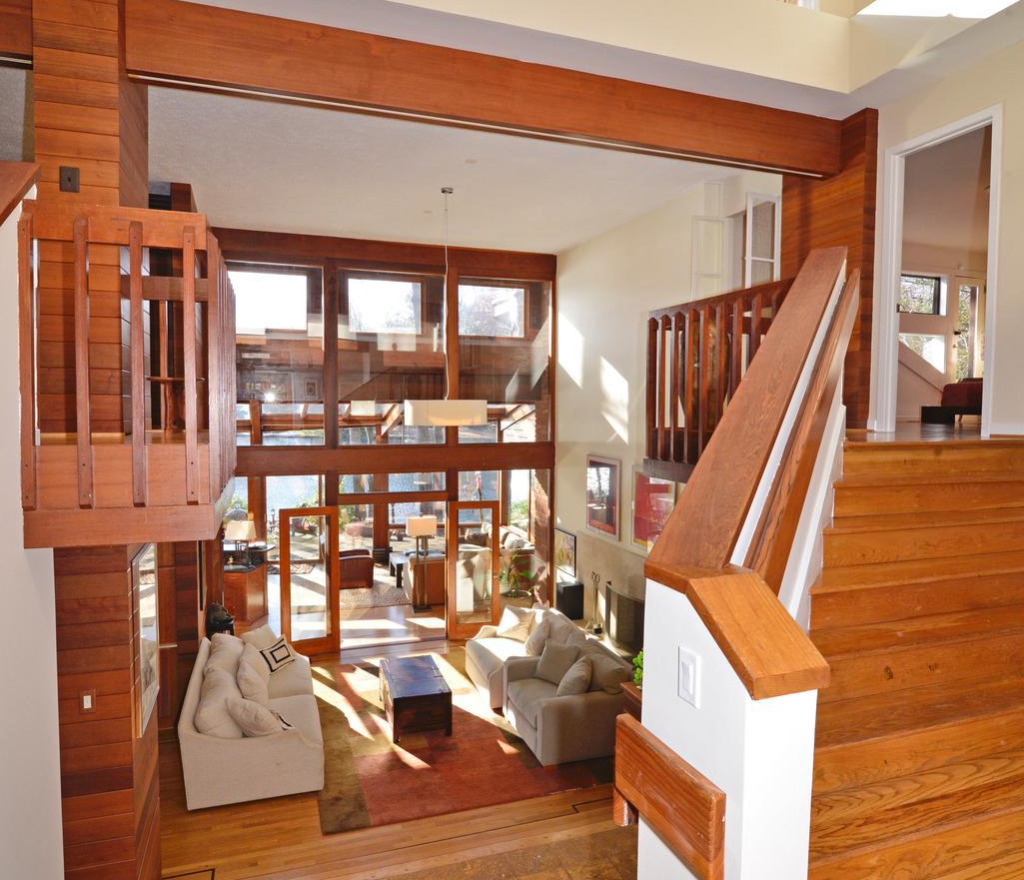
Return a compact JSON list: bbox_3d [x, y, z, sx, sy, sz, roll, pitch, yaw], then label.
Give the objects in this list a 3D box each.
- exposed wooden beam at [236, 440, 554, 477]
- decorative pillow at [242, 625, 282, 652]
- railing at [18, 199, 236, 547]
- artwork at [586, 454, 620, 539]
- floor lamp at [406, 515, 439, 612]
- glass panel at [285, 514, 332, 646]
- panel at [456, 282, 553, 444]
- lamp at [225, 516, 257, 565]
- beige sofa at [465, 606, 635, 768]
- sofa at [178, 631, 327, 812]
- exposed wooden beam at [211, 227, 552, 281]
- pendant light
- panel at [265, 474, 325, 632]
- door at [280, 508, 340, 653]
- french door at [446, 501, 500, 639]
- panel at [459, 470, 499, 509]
[{"bbox_3d":[-1.583,0.256,9.350,4.580,0.395,0.170,-1,4,-19],"label":"exposed wooden beam"},{"bbox_3d":[-2.742,2.301,7.534,0.160,0.430,0.470,-36,-13,22],"label":"decorative pillow"},{"bbox_3d":[-1.790,-0.321,3.466,0.645,1.240,1.700,-1,4,-19],"label":"railing"},{"bbox_3d":[1.171,0.735,8.902,0.040,1.010,1.000,-1,3,-19],"label":"artwork"},{"bbox_3d":[-1.511,2.053,11.470,0.450,1.597,0.280,-1,3,-19],"label":"floor lamp"},{"bbox_3d":[-2.757,1.886,9.254,0.538,1.733,0.040,-1,3,-19],"label":"glass panel"},{"bbox_3d":[-0.090,-1.164,10.101,1.457,2.419,0.040,-1,3,-19],"label":"panel"},{"bbox_3d":[-4.415,1.633,11.121,0.420,0.769,0.340,1,3,11],"label":"lamp"},{"bbox_3d":[0.304,2.583,7.611,1.060,0.810,2.350,-1,4,-19],"label":"beige sofa"},{"bbox_3d":[-2.561,2.603,6.829,1.120,0.820,2.180,-1,4,-19],"label":"sofa"},{"bbox_3d":[-1.562,-2.447,9.185,4.580,0.400,0.170,-1,4,-19],"label":"exposed wooden beam"},{"bbox_3d":[-0.687,-1.382,7.151,0.784,2.475,0.450,-1,3,-19],"label":"pendant light"},{"bbox_3d":[-2.928,1.622,9.267,0.783,2.308,0.040,-1,3,-19],"label":"panel"},{"bbox_3d":[-2.639,1.875,8.947,0.745,2.000,0.060,-1,4,-22],"label":"door"},{"bbox_3d":[-0.531,1.846,9.672,0.755,2.000,0.060,0,4,-15],"label":"french door"},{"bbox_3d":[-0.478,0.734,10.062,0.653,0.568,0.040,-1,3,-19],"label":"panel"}]

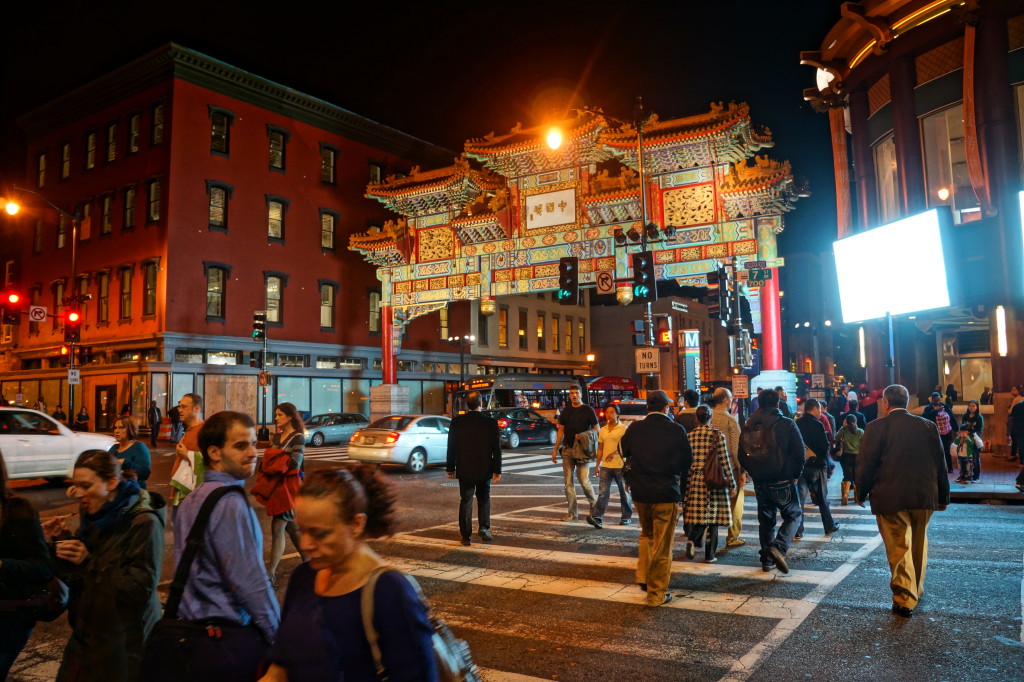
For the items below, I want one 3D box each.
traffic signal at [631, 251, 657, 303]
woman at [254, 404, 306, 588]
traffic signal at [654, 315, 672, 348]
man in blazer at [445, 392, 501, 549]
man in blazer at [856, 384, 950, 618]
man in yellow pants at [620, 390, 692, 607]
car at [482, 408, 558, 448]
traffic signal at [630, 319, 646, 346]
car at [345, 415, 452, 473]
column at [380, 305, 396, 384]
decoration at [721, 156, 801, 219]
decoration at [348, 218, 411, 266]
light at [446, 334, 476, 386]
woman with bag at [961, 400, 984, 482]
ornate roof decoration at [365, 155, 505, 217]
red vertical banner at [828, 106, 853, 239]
[{"bbox_3d":[3.272,-1.605,19.100,0.580,1.270,0.320,-4,-5,34],"label":"traffic signal"},{"bbox_3d":[-2.197,1.430,7.330,0.520,1.680,0.480,2,-5,-32],"label":"woman"},{"bbox_3d":[3.789,-0.225,19.200,0.380,0.820,0.300,-4,-5,34],"label":"traffic signal"},{"bbox_3d":[-0.450,1.507,9.136,0.620,1.780,0.420,-1,-4,6],"label":"man in blazer"},{"bbox_3d":[3.075,1.247,6.080,0.660,1.770,0.450,-3,-5,30],"label":"man in blazer"},{"bbox_3d":[1.205,1.299,6.492,0.580,1.780,0.480,-2,-5,17],"label":"man in yellow pants"},{"bbox_3d":[0.144,3.289,29.394,1.800,1.450,4.500,-4,-6,35],"label":"car"},{"bbox_3d":[3.197,-0.215,19.400,0.320,0.700,0.360,-4,-5,29],"label":"traffic signal"},{"bbox_3d":[-2.193,2.618,20.345,1.710,1.450,4.650,-4,-5,34],"label":"car"},{"bbox_3d":[-6.184,0.212,38.855,0.740,3.910,0.740,-4,-5,29],"label":"column"},{"bbox_3d":[9.401,-5.688,28.963,2.700,2.400,3.000,-4,-6,30],"label":"decoration"},{"bbox_3d":[-6.335,-4.901,39.443,2.900,2.550,2.600,-3,-5,33],"label":"decoration"},{"bbox_3d":[-2.782,2.355,42.894,1.800,5.750,0.500,-4,-6,34],"label":"light"},{"bbox_3d":[8.615,1.892,14.398,0.450,1.530,0.360,-4,-6,30],"label":"woman with bag"},{"bbox_3d":[-3.807,-7.574,38.039,6.000,2.800,3.800,-4,-5,29],"label":"ornate roof decoration"},{"bbox_3d":[10.270,-5.143,24.000,0.500,4.300,0.450,-4,-6,34],"label":"red vertical banner"}]

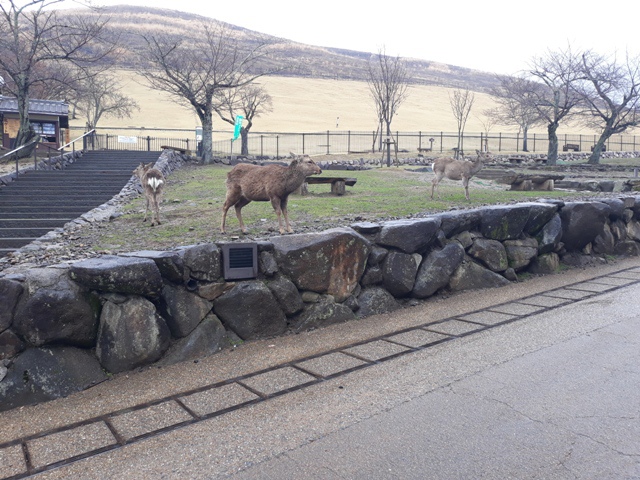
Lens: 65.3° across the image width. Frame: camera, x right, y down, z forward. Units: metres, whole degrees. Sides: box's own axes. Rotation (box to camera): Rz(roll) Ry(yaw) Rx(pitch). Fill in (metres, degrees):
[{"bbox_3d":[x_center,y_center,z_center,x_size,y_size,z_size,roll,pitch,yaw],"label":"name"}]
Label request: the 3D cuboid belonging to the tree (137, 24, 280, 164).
[{"bbox_3d":[-5.409,-7.091,24.000,6.500,6.900,6.000,0,5,0],"label":"tree"}]

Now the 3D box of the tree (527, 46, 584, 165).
[{"bbox_3d":[12.791,-7.221,27.000,3.500,6.300,3.400,0,5,0],"label":"tree"}]

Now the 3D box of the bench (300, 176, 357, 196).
[{"bbox_3d":[0.012,-1.265,11.800,1.700,0.430,0.450,0,5,0],"label":"bench"}]

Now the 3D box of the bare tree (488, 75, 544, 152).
[{"bbox_3d":[15.586,-9.883,39.000,5.400,6.100,5.200,0,5,0],"label":"bare tree"}]

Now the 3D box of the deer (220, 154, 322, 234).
[{"bbox_3d":[-0.593,-0.565,6.100,1.220,0.970,0.360,0,5,-3],"label":"deer"}]

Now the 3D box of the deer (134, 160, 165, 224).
[{"bbox_3d":[-2.456,-0.673,7.150,0.380,0.910,1.020,-3,6,-29],"label":"deer"}]

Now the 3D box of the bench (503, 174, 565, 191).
[{"bbox_3d":[5.389,-1.451,12.600,1.500,0.420,0.500,0,5,0],"label":"bench"}]

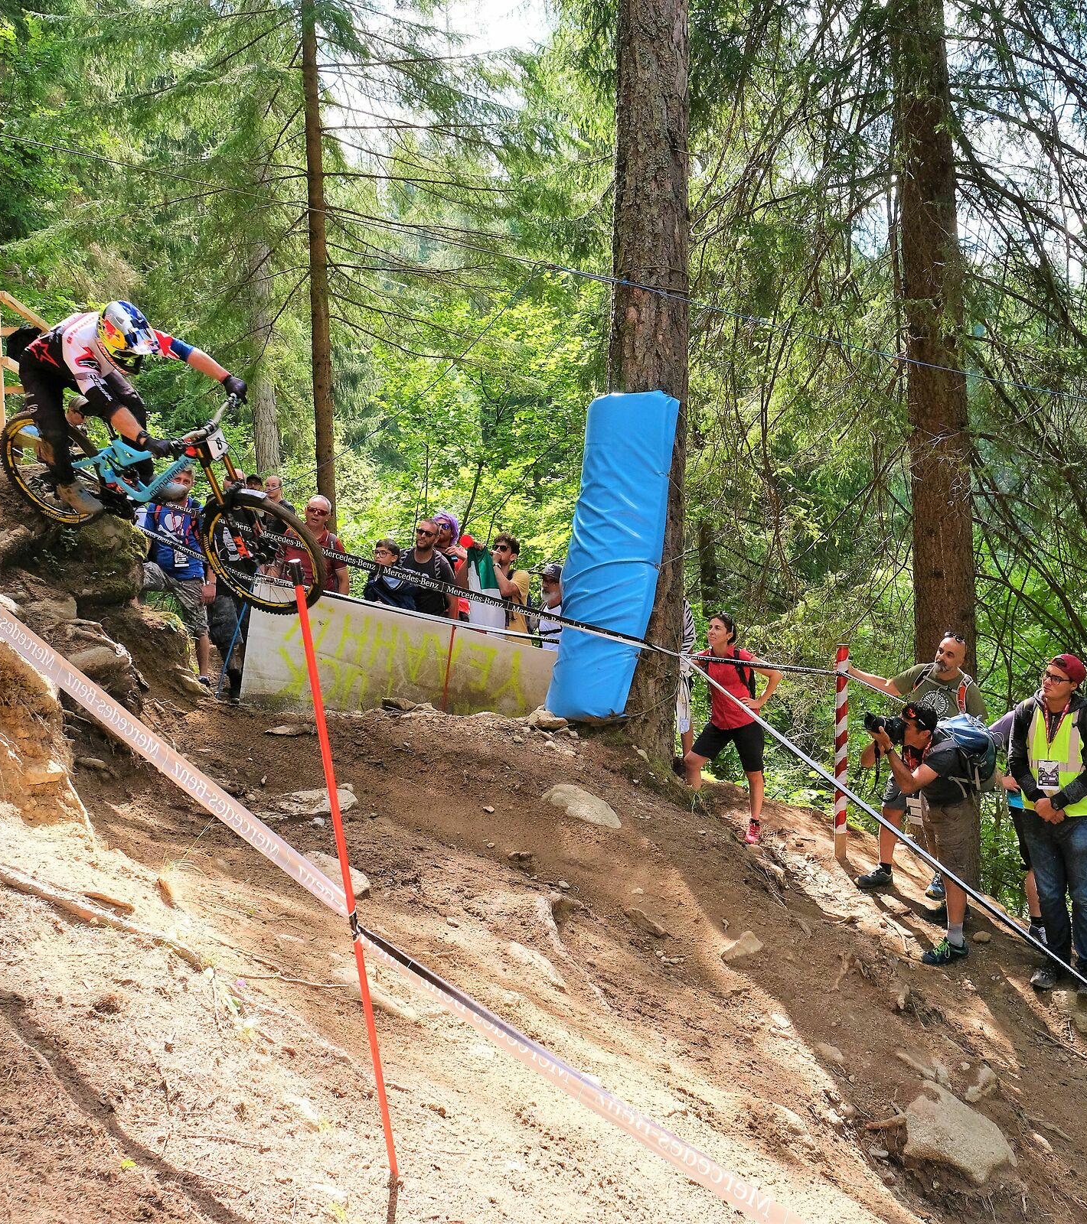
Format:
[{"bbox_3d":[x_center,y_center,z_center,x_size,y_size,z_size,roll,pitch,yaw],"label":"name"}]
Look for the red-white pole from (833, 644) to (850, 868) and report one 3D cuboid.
[{"bbox_3d":[1.909,0.920,7.850,0.085,1.430,0.085,1,-1,0],"label":"red-white pole"}]

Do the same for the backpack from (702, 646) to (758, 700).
[{"bbox_3d":[1.374,0.443,8.780,0.320,0.420,0.250,-1,-2,30],"label":"backpack"}]

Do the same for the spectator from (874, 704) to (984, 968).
[{"bbox_3d":[2.130,1.211,6.800,0.600,1.430,0.490,-2,1,-12],"label":"spectator"}]

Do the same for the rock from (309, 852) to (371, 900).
[{"bbox_3d":[-0.770,0.989,4.600,0.220,0.120,0.170,10,7,-17],"label":"rock"}]

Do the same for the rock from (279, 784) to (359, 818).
[{"bbox_3d":[-1.185,0.983,6.400,0.420,0.110,0.320,-1,-1,0],"label":"rock"}]

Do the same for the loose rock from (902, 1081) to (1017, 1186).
[{"bbox_3d":[1.656,2.085,4.900,0.410,0.270,0.330,10,7,-17],"label":"loose rock"}]

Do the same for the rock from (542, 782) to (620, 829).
[{"bbox_3d":[0.184,0.965,6.100,0.360,0.150,0.230,10,7,-17],"label":"rock"}]

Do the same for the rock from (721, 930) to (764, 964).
[{"bbox_3d":[0.876,1.481,5.400,0.170,0.110,0.130,10,7,-17],"label":"rock"}]

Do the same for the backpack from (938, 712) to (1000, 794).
[{"bbox_3d":[2.462,0.810,7.050,0.250,0.460,0.300,-27,2,-6],"label":"backpack"}]

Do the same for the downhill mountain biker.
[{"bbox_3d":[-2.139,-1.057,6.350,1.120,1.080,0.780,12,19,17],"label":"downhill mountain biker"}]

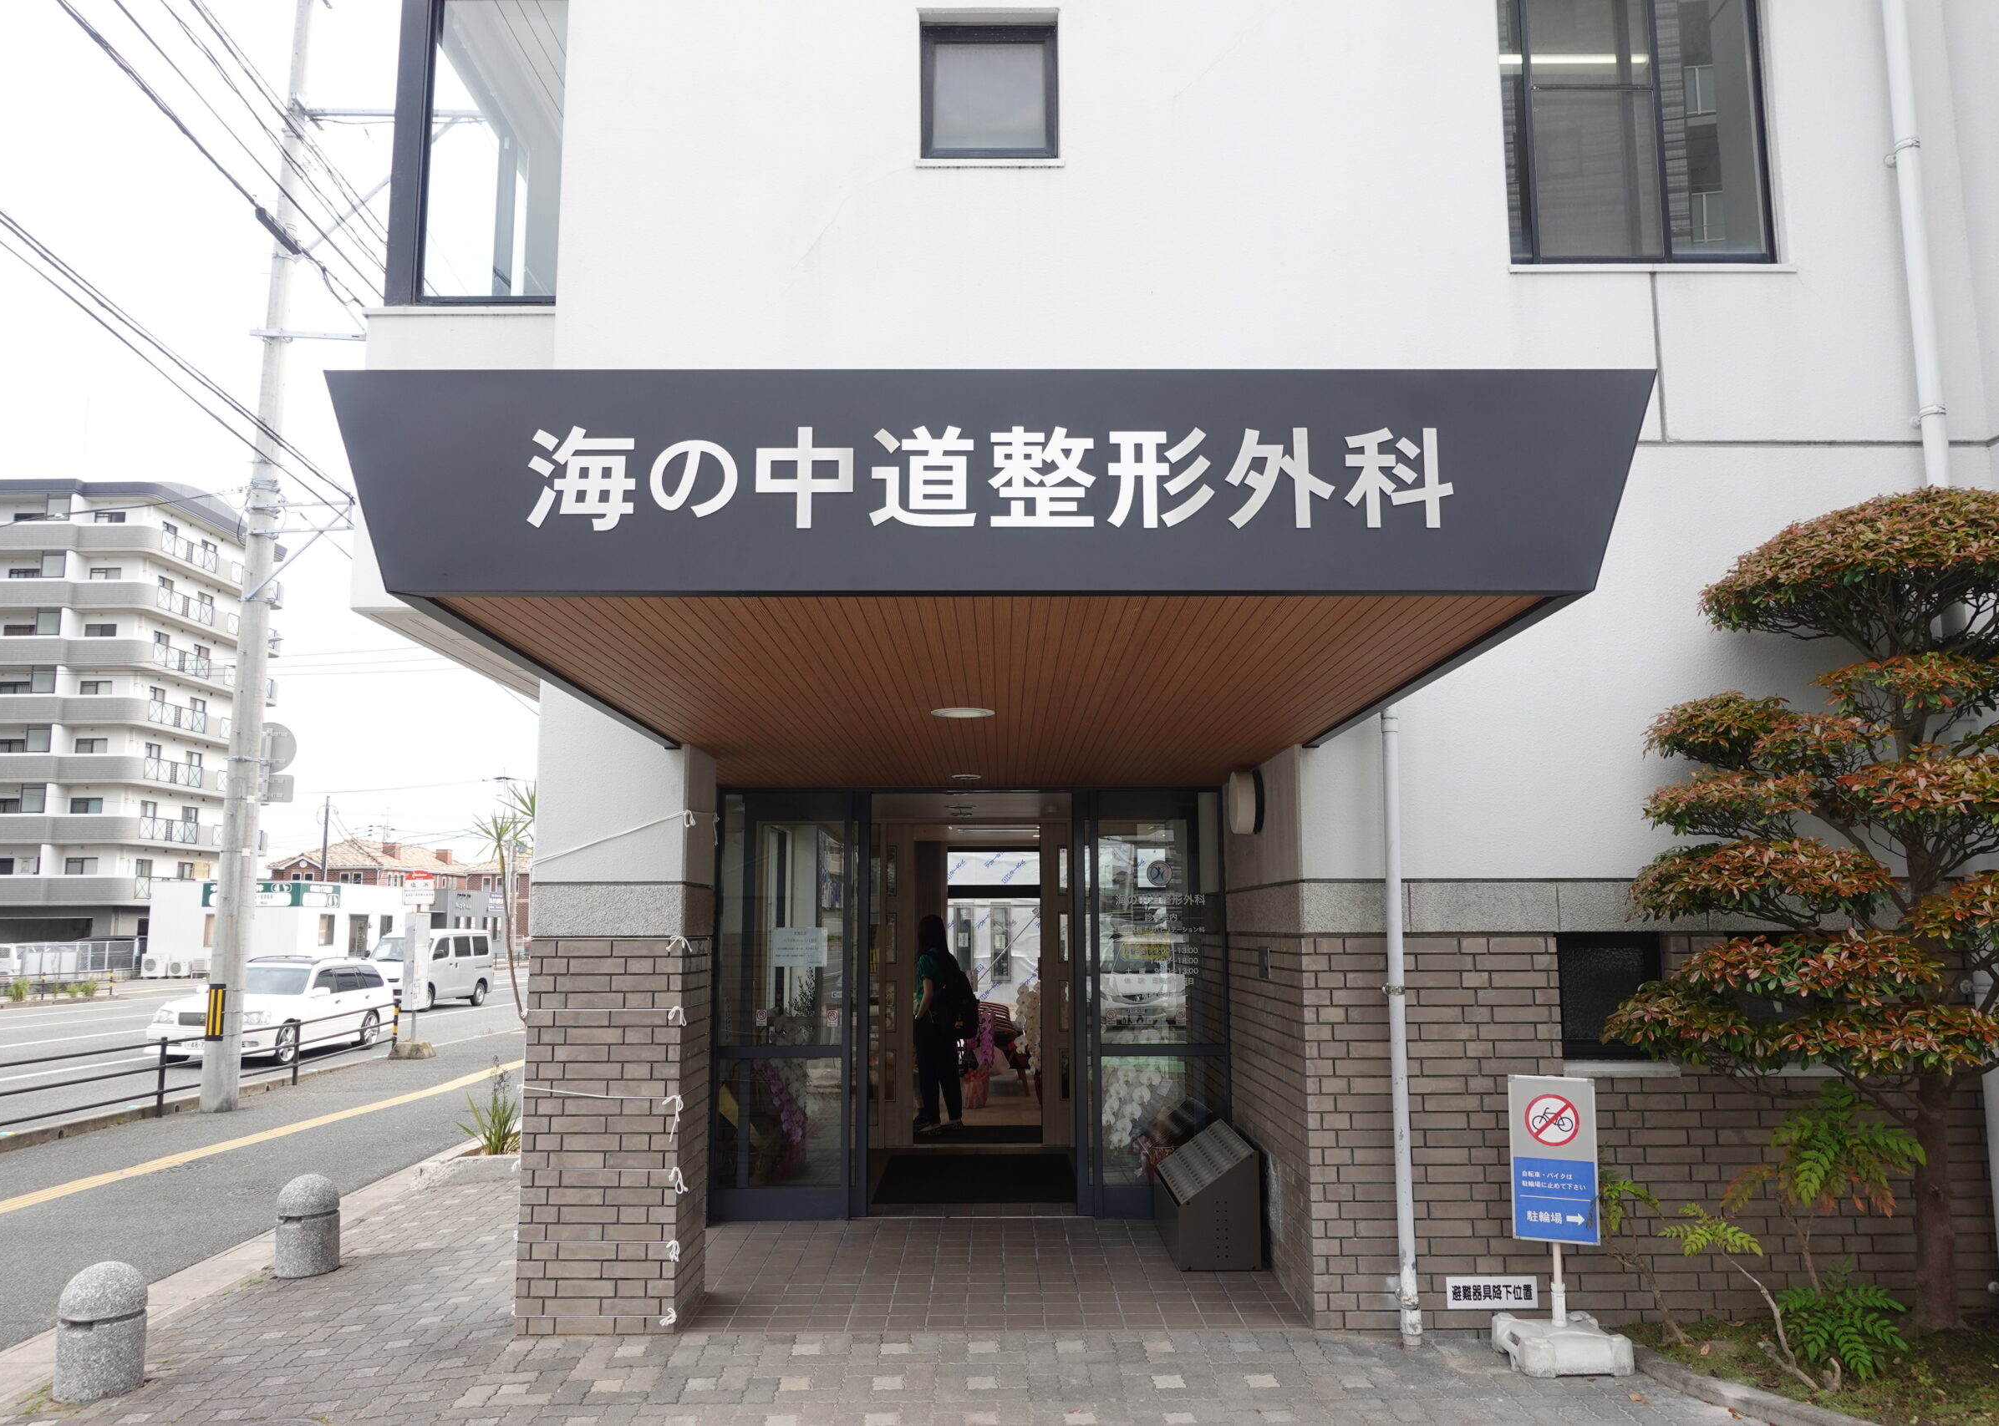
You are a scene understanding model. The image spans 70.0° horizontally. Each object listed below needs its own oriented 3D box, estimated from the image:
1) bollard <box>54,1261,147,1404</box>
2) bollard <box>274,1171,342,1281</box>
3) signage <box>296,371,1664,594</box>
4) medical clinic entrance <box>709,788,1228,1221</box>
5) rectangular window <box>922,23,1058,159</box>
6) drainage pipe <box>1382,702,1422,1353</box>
[{"bbox_3d":[-3.271,2.239,5.204,0.267,0.446,0.267,0,-8,0],"label":"bollard"},{"bbox_3d":[-3.368,2.489,6.958,0.269,0.459,0.269,0,-8,0],"label":"bollard"},{"bbox_3d":[-0.015,-0.513,3.258,3.030,0.520,0.130,0,-8,0],"label":"signage"},{"bbox_3d":[-0.173,1.627,8.100,2.950,2.400,0.220,0,-8,0],"label":"medical clinic entrance"},{"bbox_3d":[-0.046,-2.865,6.582,0.640,0.680,0.100,0,-8,0],"label":"rectangular window"},{"bbox_3d":[1.638,1.212,5.839,0.080,2.620,0.090,0,-8,0],"label":"drainage pipe"}]

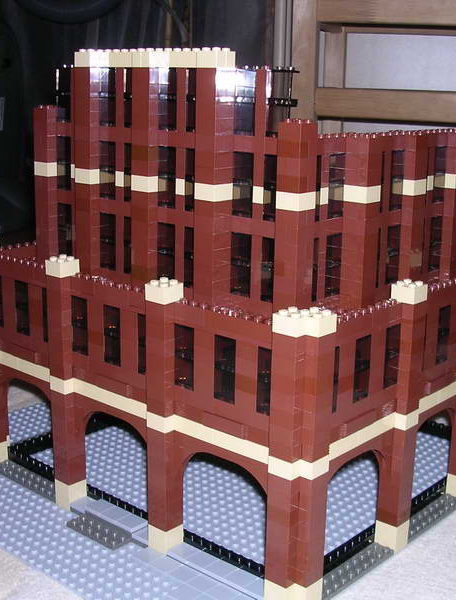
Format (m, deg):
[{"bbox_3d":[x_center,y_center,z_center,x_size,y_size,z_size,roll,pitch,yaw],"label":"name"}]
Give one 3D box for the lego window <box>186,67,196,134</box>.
[{"bbox_3d":[-0.017,-0.120,0.527,0.016,0.038,0.007,13,18,40],"label":"lego window"}]

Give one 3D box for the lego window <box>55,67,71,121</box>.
[{"bbox_3d":[-0.114,-0.145,0.620,0.016,0.038,0.007,13,18,40],"label":"lego window"}]

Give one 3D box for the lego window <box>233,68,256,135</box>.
[{"bbox_3d":[0.012,-0.115,0.512,0.016,0.038,0.007,13,18,40],"label":"lego window"}]

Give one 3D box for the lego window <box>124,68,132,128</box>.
[{"bbox_3d":[-0.059,-0.129,0.562,0.016,0.038,0.007,13,18,40],"label":"lego window"}]

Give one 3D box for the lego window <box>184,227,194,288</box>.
[{"bbox_3d":[-0.019,-0.026,0.551,0.016,0.038,0.008,13,19,40],"label":"lego window"}]

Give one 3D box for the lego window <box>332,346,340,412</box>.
[{"bbox_3d":[0.053,0.044,0.486,0.008,0.038,0.016,13,19,40],"label":"lego window"}]

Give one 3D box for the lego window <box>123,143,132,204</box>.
[{"bbox_3d":[-0.060,-0.083,0.575,0.016,0.038,0.008,13,19,40],"label":"lego window"}]

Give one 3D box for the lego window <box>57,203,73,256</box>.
[{"bbox_3d":[-0.115,-0.052,0.644,0.016,0.038,0.008,13,19,40],"label":"lego window"}]

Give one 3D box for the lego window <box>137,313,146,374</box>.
[{"bbox_3d":[-0.047,0.028,0.545,0.016,0.038,0.008,13,19,40],"label":"lego window"}]

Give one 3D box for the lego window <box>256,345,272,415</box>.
[{"bbox_3d":[0.025,0.044,0.484,0.016,0.038,0.008,13,19,40],"label":"lego window"}]

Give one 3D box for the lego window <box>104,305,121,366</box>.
[{"bbox_3d":[-0.071,0.022,0.566,0.016,0.038,0.008,13,19,40],"label":"lego window"}]

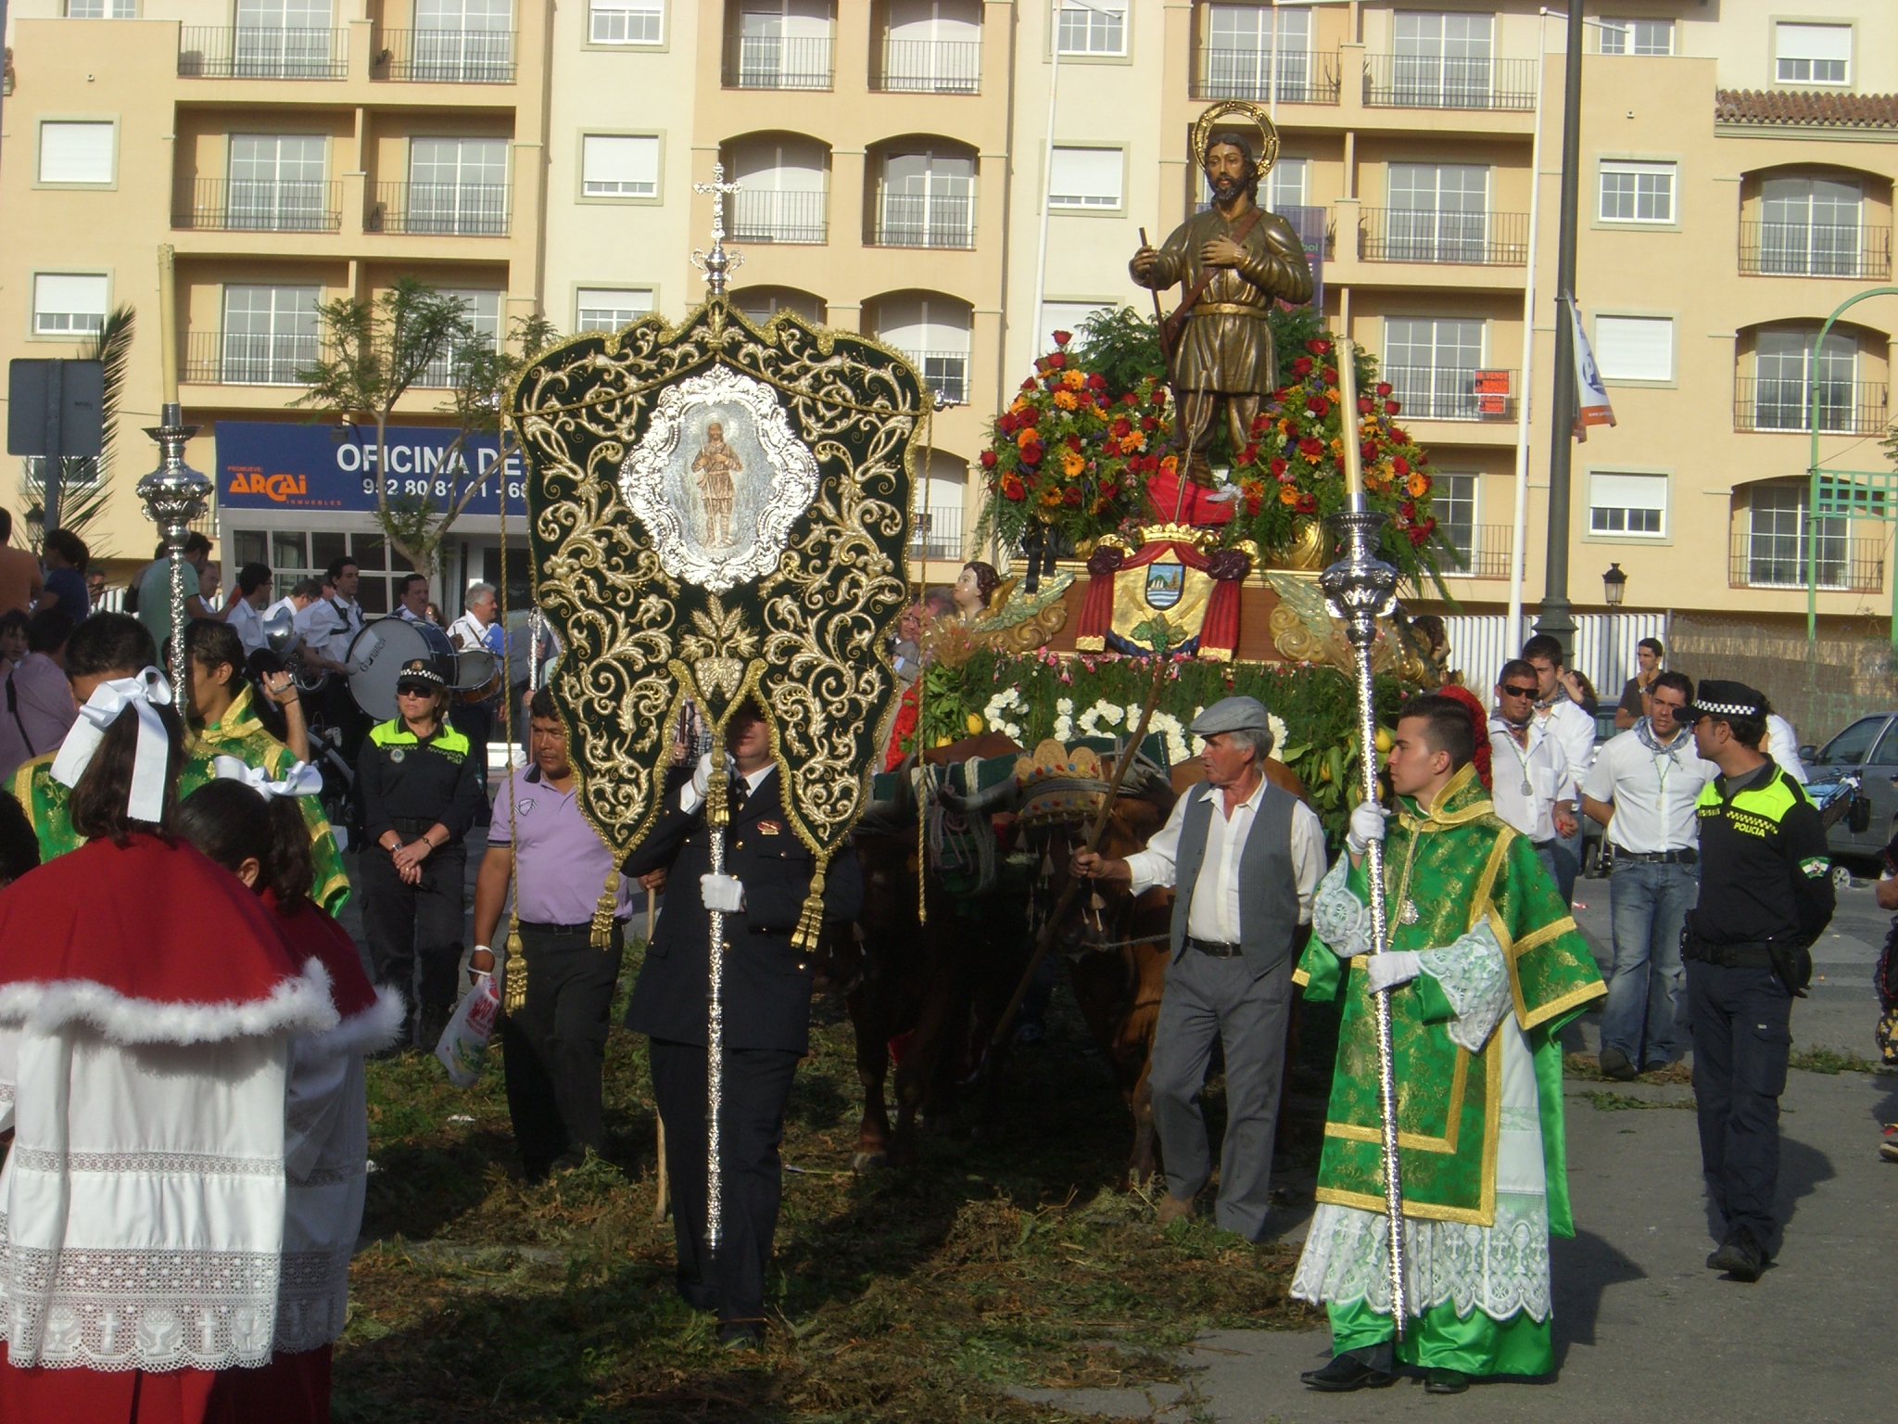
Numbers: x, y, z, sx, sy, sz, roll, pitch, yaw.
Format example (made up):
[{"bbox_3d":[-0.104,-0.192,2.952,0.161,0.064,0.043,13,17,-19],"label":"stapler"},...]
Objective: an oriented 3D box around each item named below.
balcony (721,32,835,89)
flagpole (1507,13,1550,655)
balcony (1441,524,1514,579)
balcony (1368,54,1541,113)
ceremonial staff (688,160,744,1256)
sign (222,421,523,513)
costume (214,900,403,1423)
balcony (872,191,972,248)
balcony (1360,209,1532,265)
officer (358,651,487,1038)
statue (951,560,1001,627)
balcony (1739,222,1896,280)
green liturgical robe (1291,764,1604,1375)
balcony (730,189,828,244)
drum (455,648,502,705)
[{"bbox_3d":[-3.237,-12.423,99.039,2.130,1.050,0.900,2,0,5],"label":"balcony"},{"bbox_3d":[5.920,-3.042,53.000,0.140,8.300,0.140,2,0,0],"label":"flagpole"},{"bbox_3d":[9.329,-3.062,98.382,3.440,1.040,1.100,2,1,7],"label":"balcony"},{"bbox_3d":[9.335,-11.711,96.000,3.200,0.970,0.900,2,1,4],"label":"balcony"},{"bbox_3d":[-0.588,-0.007,13.045,0.137,2.770,0.085,0,1,5],"label":"ceremonial staff"},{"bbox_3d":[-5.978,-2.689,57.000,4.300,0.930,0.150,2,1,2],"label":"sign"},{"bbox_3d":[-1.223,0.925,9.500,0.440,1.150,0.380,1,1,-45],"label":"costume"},{"bbox_3d":[-0.498,-9.365,98.797,2.120,1.070,0.900,2,0,5],"label":"balcony"},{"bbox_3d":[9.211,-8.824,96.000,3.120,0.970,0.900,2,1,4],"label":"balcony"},{"bbox_3d":[-2.244,0.601,22.000,0.540,1.670,0.340,2,1,12],"label":"officer"},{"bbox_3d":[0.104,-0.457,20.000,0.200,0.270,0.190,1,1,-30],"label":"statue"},{"bbox_3d":[16.330,-8.668,97.324,2.900,1.060,0.900,2,0,5],"label":"balcony"},{"bbox_3d":[1.257,0.903,13.000,0.700,1.520,0.500,2,1,35],"label":"green liturgical robe"},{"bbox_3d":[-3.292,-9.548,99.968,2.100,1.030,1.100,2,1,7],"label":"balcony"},{"bbox_3d":[-2.702,-0.206,29.300,0.370,0.170,0.370,-16,37,5],"label":"drum"}]

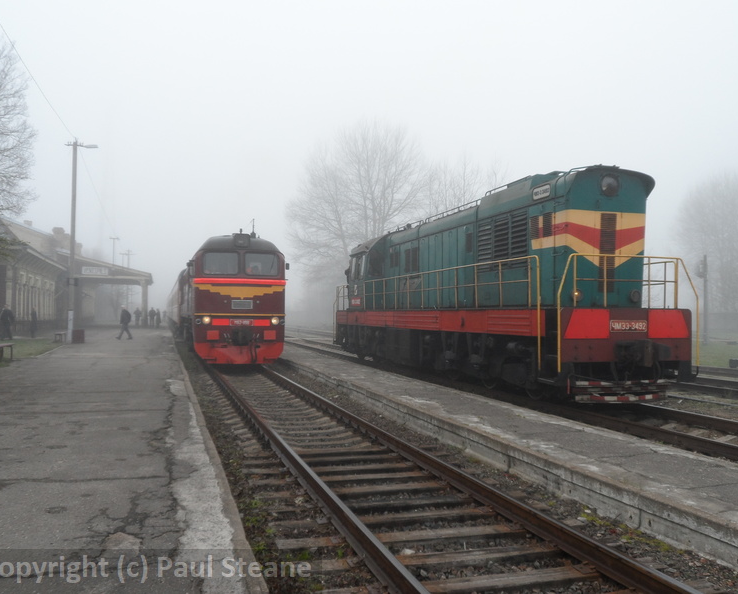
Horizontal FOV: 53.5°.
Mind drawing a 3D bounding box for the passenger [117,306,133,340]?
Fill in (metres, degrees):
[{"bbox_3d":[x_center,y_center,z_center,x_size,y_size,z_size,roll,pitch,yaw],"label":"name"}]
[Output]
[{"bbox_3d":[-12.665,1.284,38.000,0.850,1.770,0.550,1,-1,-17],"label":"passenger"}]

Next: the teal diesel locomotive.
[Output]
[{"bbox_3d":[2.448,-0.065,21.354,3.120,4.600,17.200,1,-1,-17],"label":"teal diesel locomotive"}]

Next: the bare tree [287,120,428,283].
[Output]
[{"bbox_3d":[-1.178,-7.327,75.000,14.200,21.500,13.500,0,-1,0],"label":"bare tree"}]

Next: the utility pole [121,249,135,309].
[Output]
[{"bbox_3d":[-25.602,-1.073,78.000,1.500,8.100,0.300,1,-1,-17],"label":"utility pole"}]

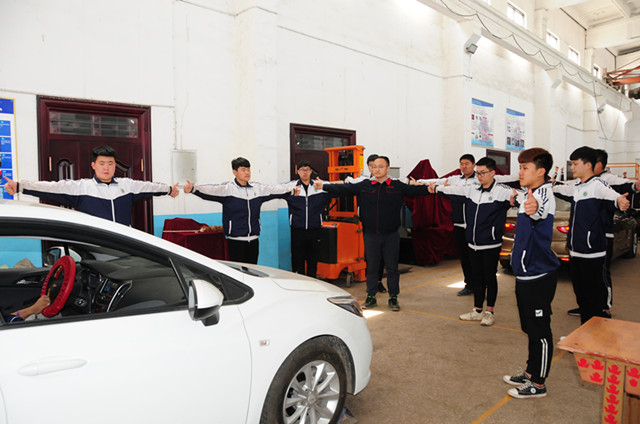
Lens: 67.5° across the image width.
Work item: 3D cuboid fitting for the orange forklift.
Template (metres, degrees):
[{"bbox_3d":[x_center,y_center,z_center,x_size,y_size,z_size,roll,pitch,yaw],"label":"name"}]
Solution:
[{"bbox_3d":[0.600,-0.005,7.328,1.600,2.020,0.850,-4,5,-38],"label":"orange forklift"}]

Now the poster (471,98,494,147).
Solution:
[{"bbox_3d":[4.478,-2.453,13.200,0.030,1.270,1.200,4,6,45],"label":"poster"}]

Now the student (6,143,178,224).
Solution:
[{"bbox_3d":[-1.884,0.342,4.150,0.420,1.800,1.530,4,6,44],"label":"student"}]

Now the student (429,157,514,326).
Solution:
[{"bbox_3d":[1.721,0.290,4.950,0.380,1.750,1.530,-3,5,-32],"label":"student"}]

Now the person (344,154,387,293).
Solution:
[{"bbox_3d":[0.728,0.169,6.400,1.530,1.800,0.370,-1,4,-8],"label":"person"}]

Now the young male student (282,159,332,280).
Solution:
[{"bbox_3d":[-0.181,0.214,6.200,1.530,1.750,0.370,-1,4,-8],"label":"young male student"}]

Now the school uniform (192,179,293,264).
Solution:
[{"bbox_3d":[-0.860,0.379,5.250,1.360,1.450,0.330,-4,6,-44],"label":"school uniform"}]

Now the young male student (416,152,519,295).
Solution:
[{"bbox_3d":[1.909,0.176,6.200,1.530,1.800,0.370,3,5,38],"label":"young male student"}]

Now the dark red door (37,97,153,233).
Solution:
[{"bbox_3d":[-2.808,-0.139,6.100,0.150,2.500,1.380,4,6,45],"label":"dark red door"}]

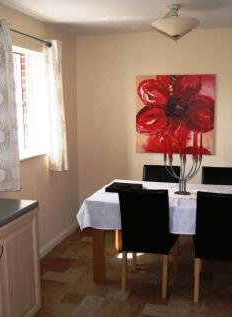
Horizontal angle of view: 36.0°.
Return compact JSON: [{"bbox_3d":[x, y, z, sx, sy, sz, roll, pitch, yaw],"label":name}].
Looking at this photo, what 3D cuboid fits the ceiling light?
[{"bbox_3d":[0.494,-1.134,2.989,0.405,0.285,0.405,2,8,16],"label":"ceiling light"}]

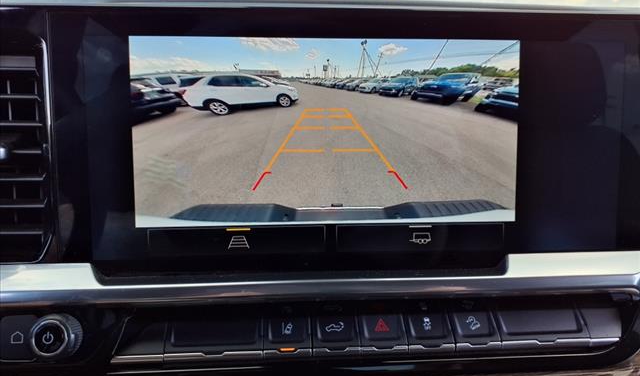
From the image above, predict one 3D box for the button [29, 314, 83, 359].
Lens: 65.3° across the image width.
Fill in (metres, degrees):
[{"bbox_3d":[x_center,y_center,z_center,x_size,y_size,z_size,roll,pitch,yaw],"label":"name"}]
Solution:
[{"bbox_3d":[-0.149,0.084,0.281,0.025,0.025,0.014,-1,-9,-4],"label":"button"}]

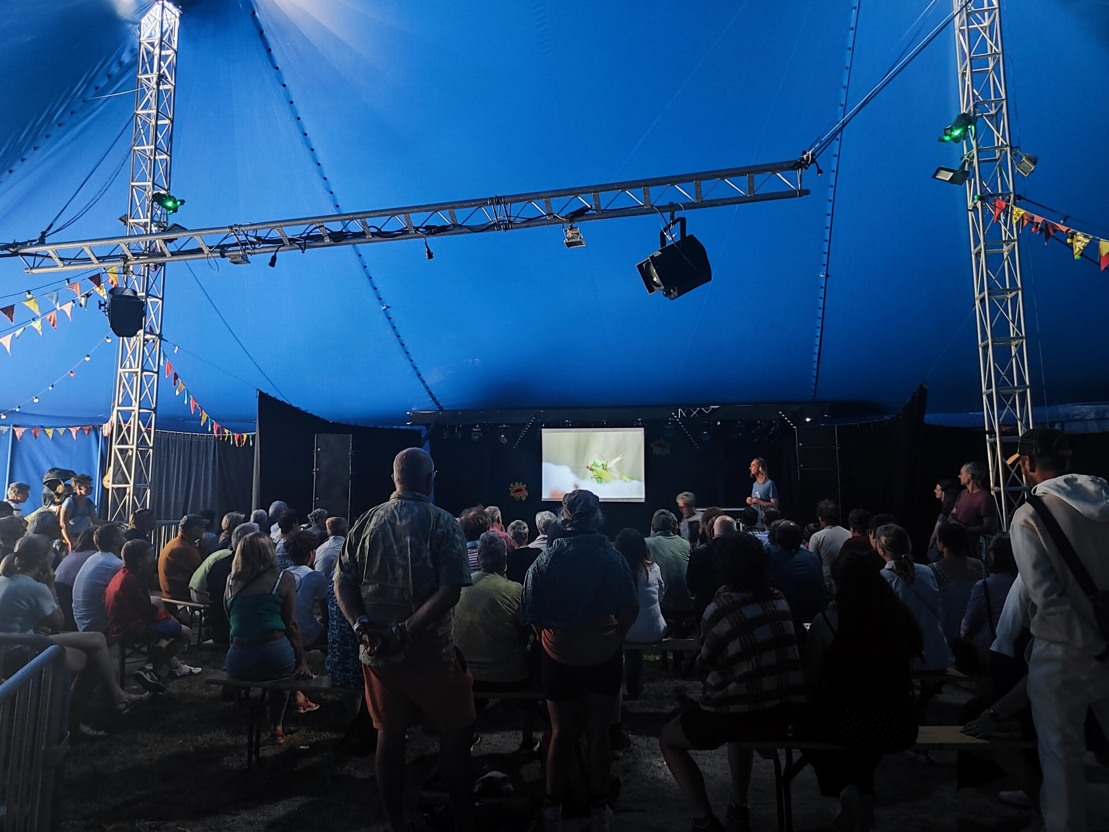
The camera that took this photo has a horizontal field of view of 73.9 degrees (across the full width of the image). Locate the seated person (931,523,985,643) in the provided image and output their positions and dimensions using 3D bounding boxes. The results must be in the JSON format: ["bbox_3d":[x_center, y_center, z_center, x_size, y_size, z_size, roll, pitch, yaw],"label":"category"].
[{"bbox_3d":[2.853,1.484,5.587,0.460,1.310,0.750,2,-7,-15],"label":"seated person"}]

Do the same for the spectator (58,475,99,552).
[{"bbox_3d":[-5.127,1.488,7.883,0.380,1.720,0.480,-1,-7,5],"label":"spectator"}]

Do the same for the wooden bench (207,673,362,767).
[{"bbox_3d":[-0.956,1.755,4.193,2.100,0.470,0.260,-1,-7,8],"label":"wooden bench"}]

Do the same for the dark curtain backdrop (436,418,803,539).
[{"bbox_3d":[0.867,1.305,12.734,6.402,2.581,0.200,-1,-7,10],"label":"dark curtain backdrop"}]

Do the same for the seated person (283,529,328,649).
[{"bbox_3d":[-1.673,1.470,5.360,0.470,1.285,0.780,-3,-7,24],"label":"seated person"}]

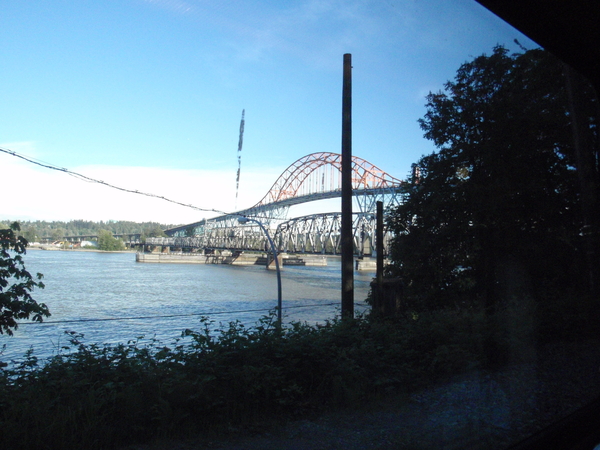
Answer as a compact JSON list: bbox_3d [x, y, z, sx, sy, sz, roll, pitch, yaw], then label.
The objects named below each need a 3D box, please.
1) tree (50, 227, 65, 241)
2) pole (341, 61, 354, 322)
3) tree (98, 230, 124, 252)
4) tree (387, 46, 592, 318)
[{"bbox_3d":[-289.821,10.756,580.000,16.500,16.800,15.000,1,-3,0],"label":"tree"},{"bbox_3d":[1.286,-0.790,13.000,0.310,7.700,0.310,1,-3,0],"label":"pole"},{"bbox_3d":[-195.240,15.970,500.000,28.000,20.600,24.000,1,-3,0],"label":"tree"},{"bbox_3d":[6.148,-1.230,15.500,6.700,8.900,6.200,1,-3,0],"label":"tree"}]

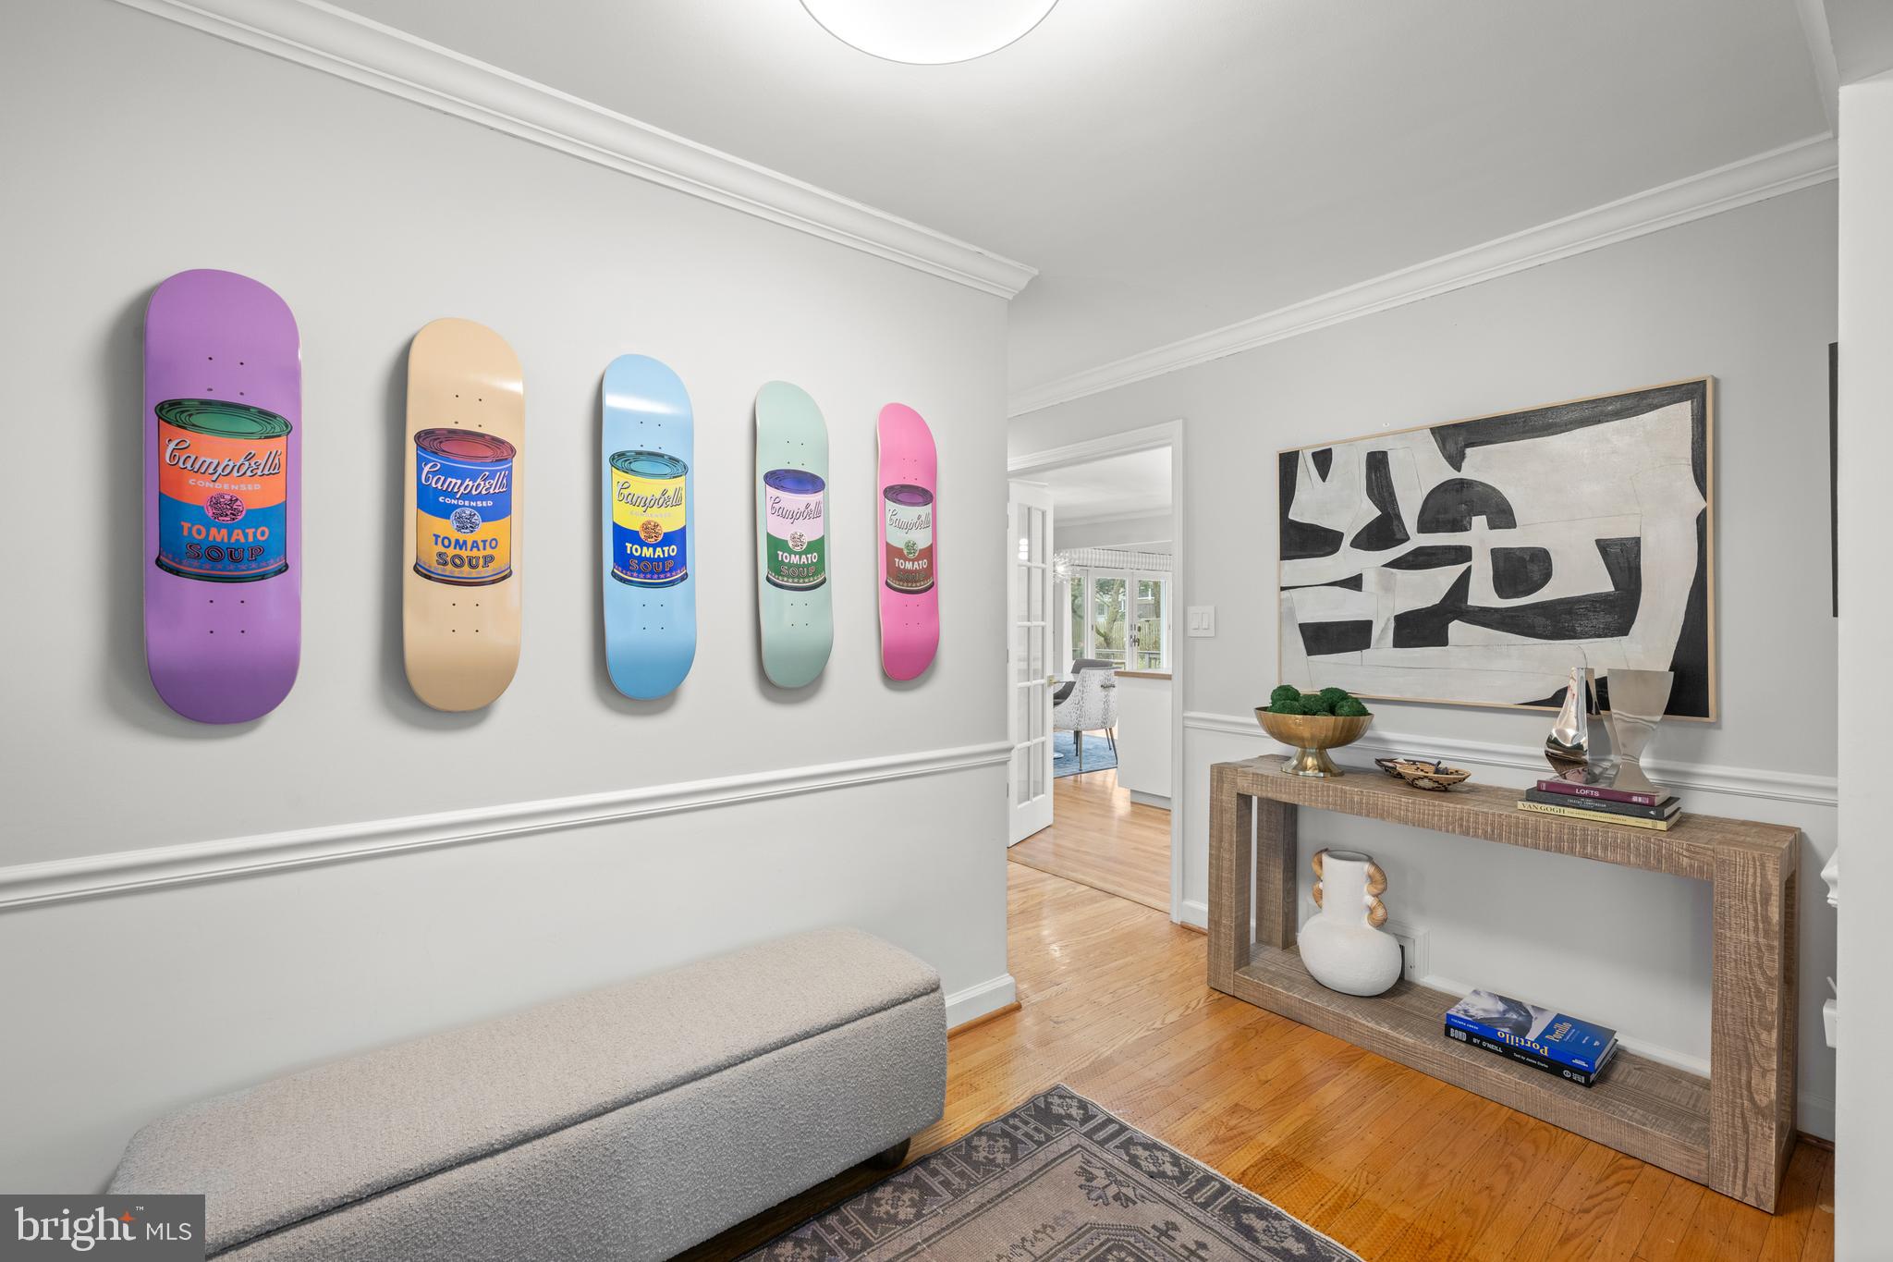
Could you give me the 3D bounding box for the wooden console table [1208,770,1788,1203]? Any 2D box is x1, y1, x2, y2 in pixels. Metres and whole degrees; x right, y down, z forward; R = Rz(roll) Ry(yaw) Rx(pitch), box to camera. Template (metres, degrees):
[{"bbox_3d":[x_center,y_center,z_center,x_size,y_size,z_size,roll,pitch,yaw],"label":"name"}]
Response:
[{"bbox_3d":[1.496,0.857,2.336,0.389,0.776,1.358,-1,1,-39],"label":"wooden console table"}]

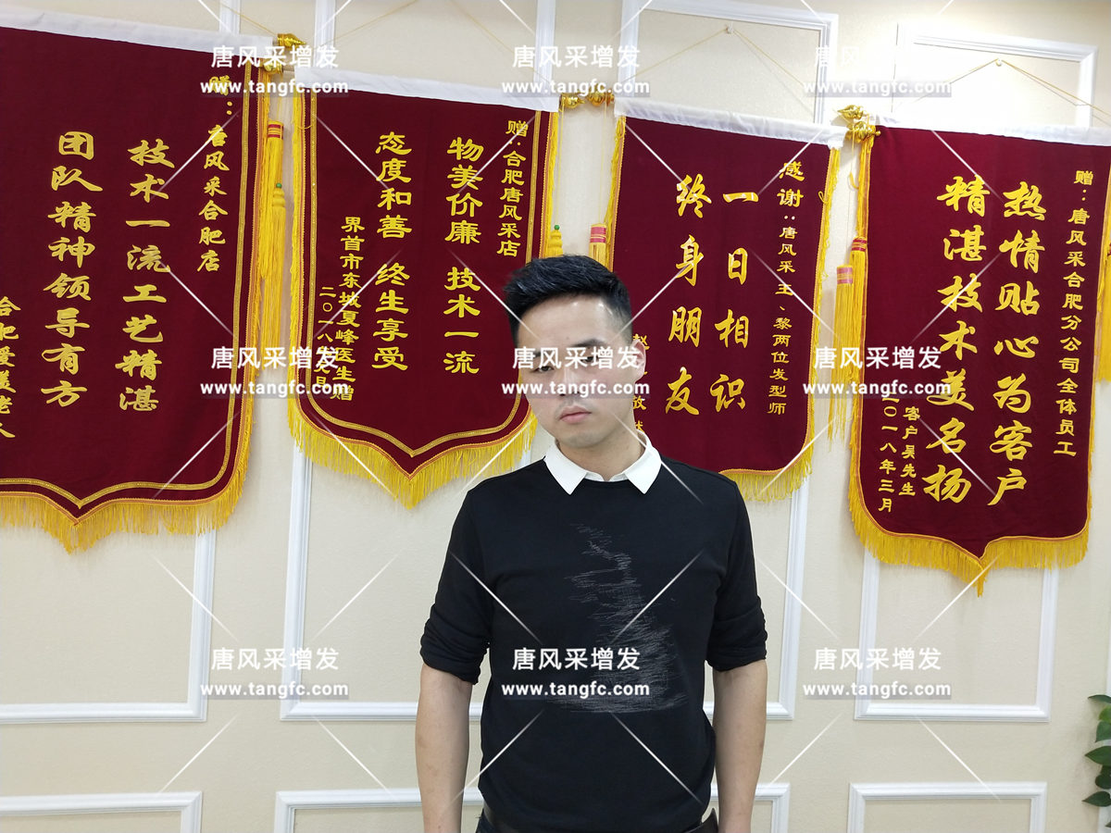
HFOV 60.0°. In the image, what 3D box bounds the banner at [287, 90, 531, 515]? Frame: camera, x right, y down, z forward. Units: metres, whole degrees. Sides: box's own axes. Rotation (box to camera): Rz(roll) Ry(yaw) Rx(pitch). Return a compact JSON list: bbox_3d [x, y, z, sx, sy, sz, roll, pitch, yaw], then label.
[{"bbox_3d":[-0.280,-0.234,1.974,0.532,0.850,0.030,3,2,-9],"label":"banner"}]

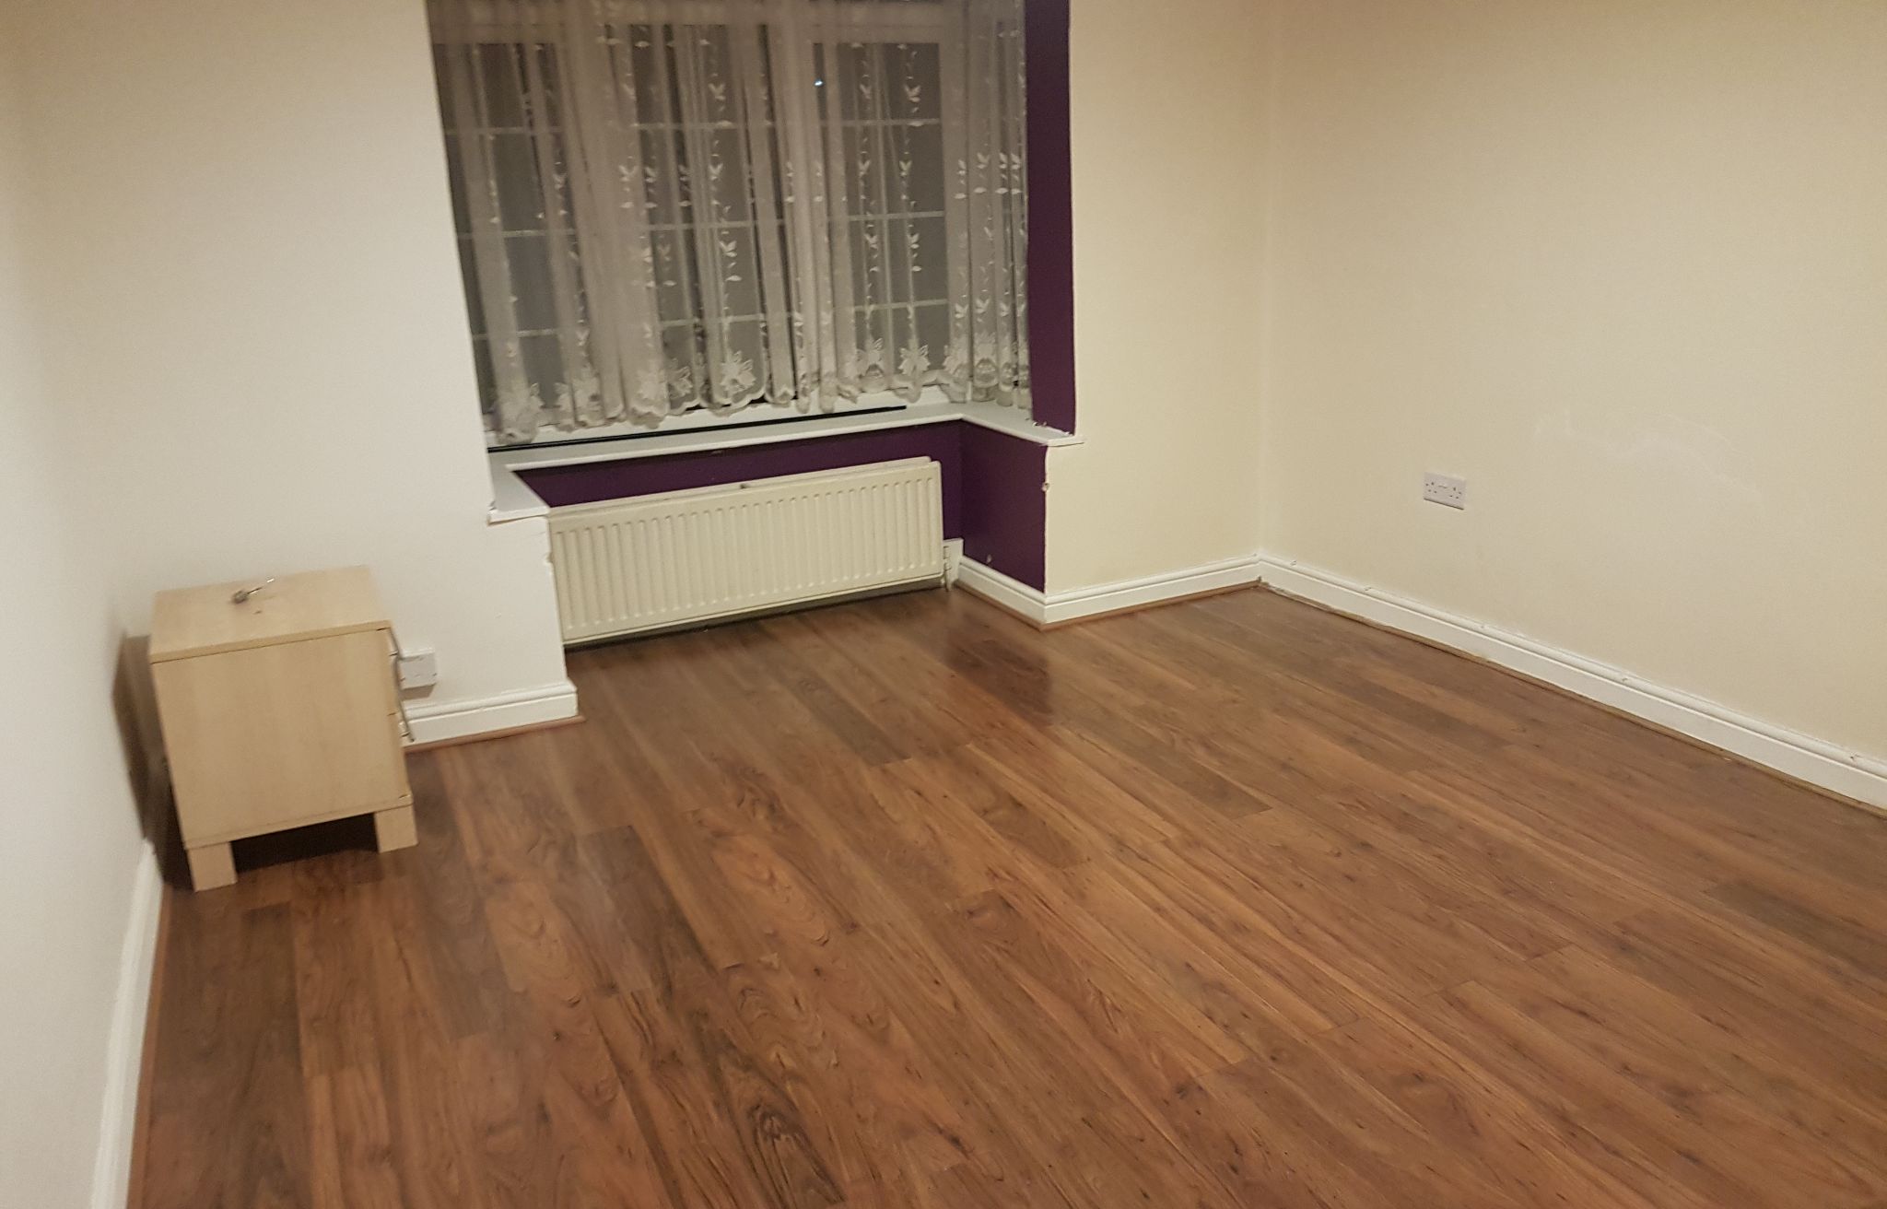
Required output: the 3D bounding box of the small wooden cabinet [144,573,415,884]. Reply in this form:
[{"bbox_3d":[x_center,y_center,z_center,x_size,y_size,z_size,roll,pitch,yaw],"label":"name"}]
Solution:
[{"bbox_3d":[-1.452,0.247,3.150,0.450,0.506,0.529,-10,18,-24],"label":"small wooden cabinet"}]

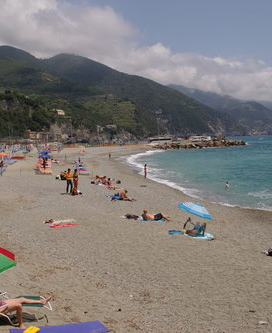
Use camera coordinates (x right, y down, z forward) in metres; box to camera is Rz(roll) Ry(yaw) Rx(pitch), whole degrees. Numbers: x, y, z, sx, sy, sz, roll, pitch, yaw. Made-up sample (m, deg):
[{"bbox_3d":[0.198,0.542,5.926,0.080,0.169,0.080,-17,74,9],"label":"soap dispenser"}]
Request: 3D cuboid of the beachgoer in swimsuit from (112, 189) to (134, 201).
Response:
[{"bbox_3d":[-0.688,1.996,25.800,1.150,0.740,0.600,0,5,11],"label":"beachgoer in swimsuit"}]

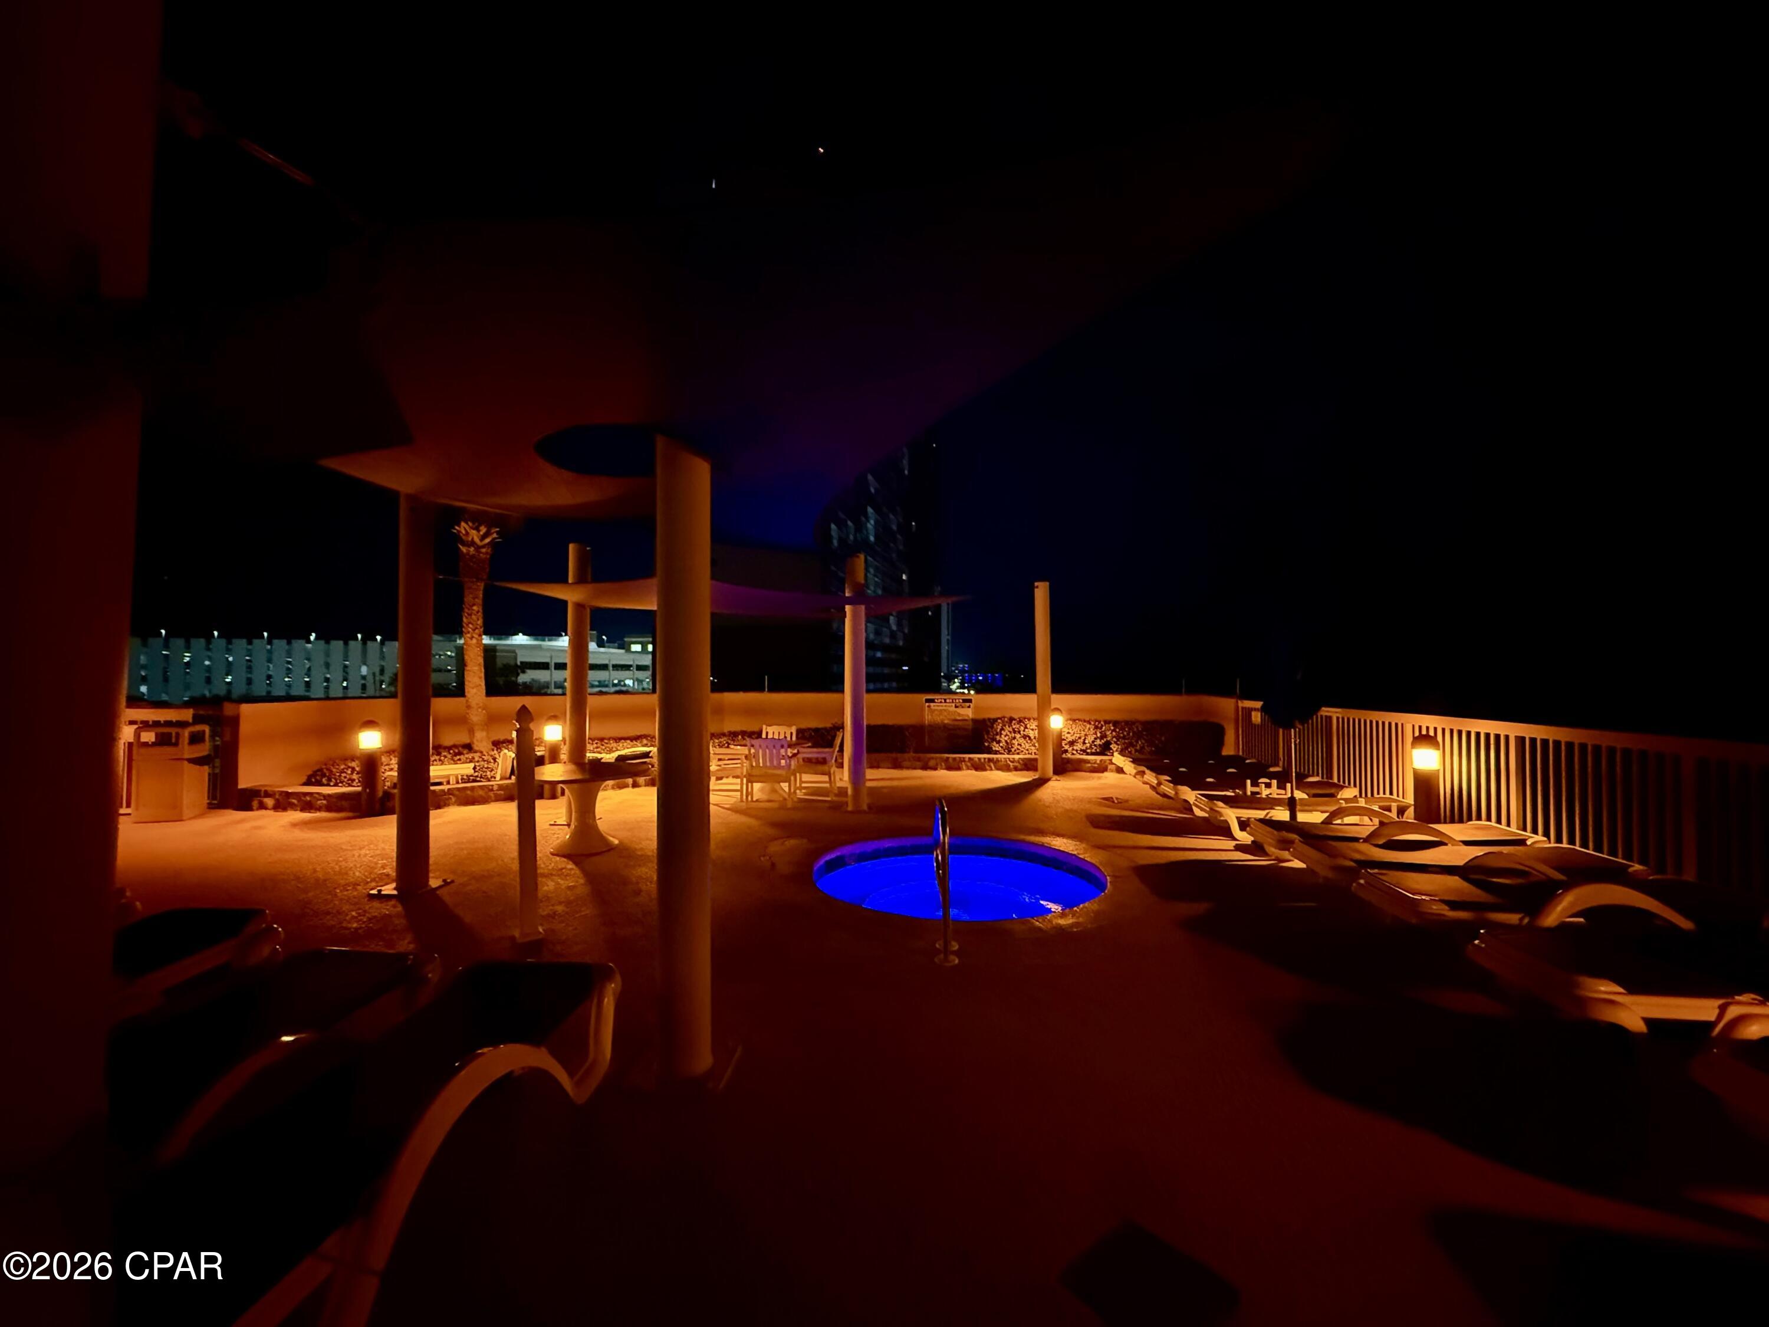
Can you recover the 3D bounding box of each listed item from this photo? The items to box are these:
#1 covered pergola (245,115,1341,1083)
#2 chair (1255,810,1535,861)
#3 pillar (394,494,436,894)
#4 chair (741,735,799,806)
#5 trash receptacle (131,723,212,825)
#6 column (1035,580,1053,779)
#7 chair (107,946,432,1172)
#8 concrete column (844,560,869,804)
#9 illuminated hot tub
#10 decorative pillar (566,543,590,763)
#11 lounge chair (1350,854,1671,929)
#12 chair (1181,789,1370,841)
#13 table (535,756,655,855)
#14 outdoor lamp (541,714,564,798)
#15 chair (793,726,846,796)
[{"bbox_3d":[-1.000,0.099,3.599,4.700,3.100,3.600,0,-1,0],"label":"covered pergola"},{"bbox_3d":[4.075,1.463,5.770,1.900,0.470,0.720,0,-1,2],"label":"chair"},{"bbox_3d":[-3.494,0.175,5.342,0.230,2.980,0.230,0,-1,2],"label":"pillar"},{"bbox_3d":[-1.429,1.327,9.120,0.600,0.840,0.580,0,-1,15],"label":"chair"},{"bbox_3d":[-7.787,1.181,7.827,0.440,1.010,0.520,1,-1,-20],"label":"trash receptacle"},{"bbox_3d":[2.515,0.240,11.128,0.235,3.060,0.235,0,-1,2],"label":"column"},{"bbox_3d":[-2.325,1.389,2.220,0.720,0.470,1.900,0,-1,2],"label":"chair"},{"bbox_3d":[-0.306,0.202,8.513,0.235,3.040,0.235,0,-1,2],"label":"concrete column"},{"bbox_3d":[0.646,1.941,5.947,2.399,0.450,2.399,0,-1,0],"label":"illuminated hot tub"},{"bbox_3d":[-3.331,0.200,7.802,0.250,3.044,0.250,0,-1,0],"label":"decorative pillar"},{"bbox_3d":[3.948,1.457,4.131,1.930,0.520,0.700,0,-1,8],"label":"lounge chair"},{"bbox_3d":[4.125,1.481,7.029,1.880,0.470,0.720,0,-1,2],"label":"chair"},{"bbox_3d":[-2.796,1.362,6.693,1.260,0.700,1.260,0,-1,0],"label":"table"},{"bbox_3d":[-4.287,1.199,9.279,0.220,1.070,0.220,0,-1,0],"label":"outdoor lamp"},{"bbox_3d":[-0.872,1.314,9.534,0.640,0.890,0.600,0,-1,5],"label":"chair"}]

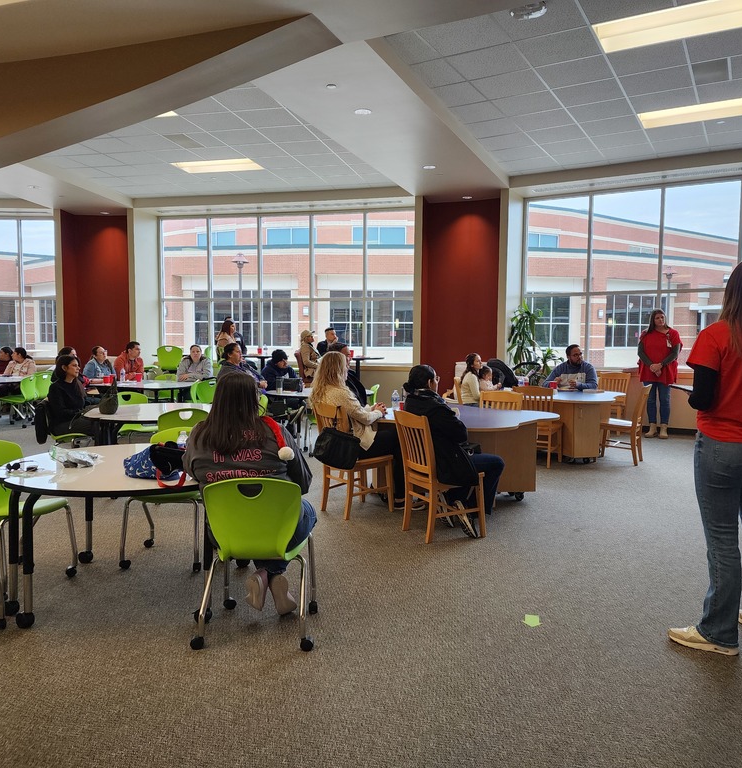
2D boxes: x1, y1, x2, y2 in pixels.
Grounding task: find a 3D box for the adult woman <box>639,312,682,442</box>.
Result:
[{"bbox_3d":[3.860,-0.139,9.144,0.560,1.700,0.360,2,5,25],"label":"adult woman"}]

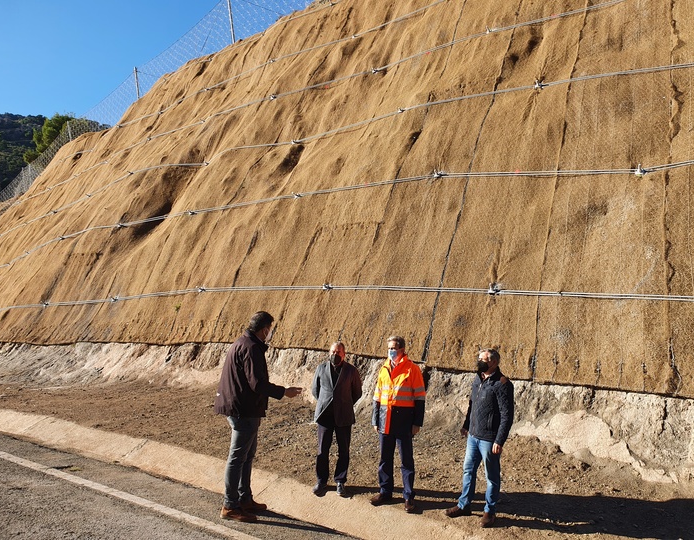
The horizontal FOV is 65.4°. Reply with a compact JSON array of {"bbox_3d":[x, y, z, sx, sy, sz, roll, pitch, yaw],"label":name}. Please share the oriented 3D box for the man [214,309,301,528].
[{"bbox_3d":[-0.800,1.273,4.834,0.700,1.800,0.540,2,-7,-20],"label":"man"}]

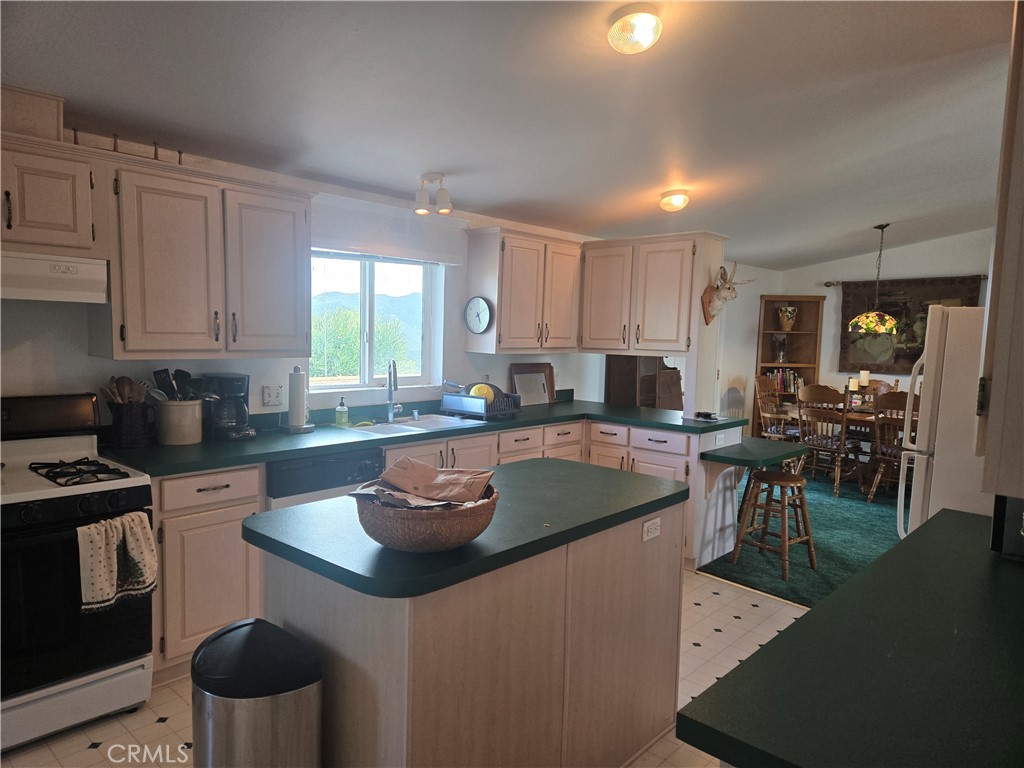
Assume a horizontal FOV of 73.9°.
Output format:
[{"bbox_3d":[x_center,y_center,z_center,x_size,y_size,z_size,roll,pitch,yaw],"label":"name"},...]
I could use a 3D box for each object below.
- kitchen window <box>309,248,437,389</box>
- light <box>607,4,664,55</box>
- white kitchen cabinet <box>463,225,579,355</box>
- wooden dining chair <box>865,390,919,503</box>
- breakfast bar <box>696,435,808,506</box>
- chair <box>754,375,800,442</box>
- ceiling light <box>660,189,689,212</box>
[{"bbox_3d":[-0.853,-0.385,4.263,0.100,0.830,1.020,5,6,42],"label":"kitchen window"},{"bbox_3d":[0.448,-1.290,2.476,0.197,0.100,0.197,-6,-2,0],"label":"light"},{"bbox_3d":[0.101,-0.647,4.979,0.310,0.840,0.920,5,6,42],"label":"white kitchen cabinet"},{"bbox_3d":[3.542,0.554,6.103,0.480,1.045,0.560,5,6,42],"label":"wooden dining chair"},{"bbox_3d":[1.635,0.584,4.512,0.380,0.320,0.940,5,6,42],"label":"breakfast bar"},{"bbox_3d":[2.952,0.452,7.329,0.570,1.040,0.560,5,6,42],"label":"chair"},{"bbox_3d":[1.134,-1.284,4.781,0.195,0.110,0.195,-6,-2,13],"label":"ceiling light"}]

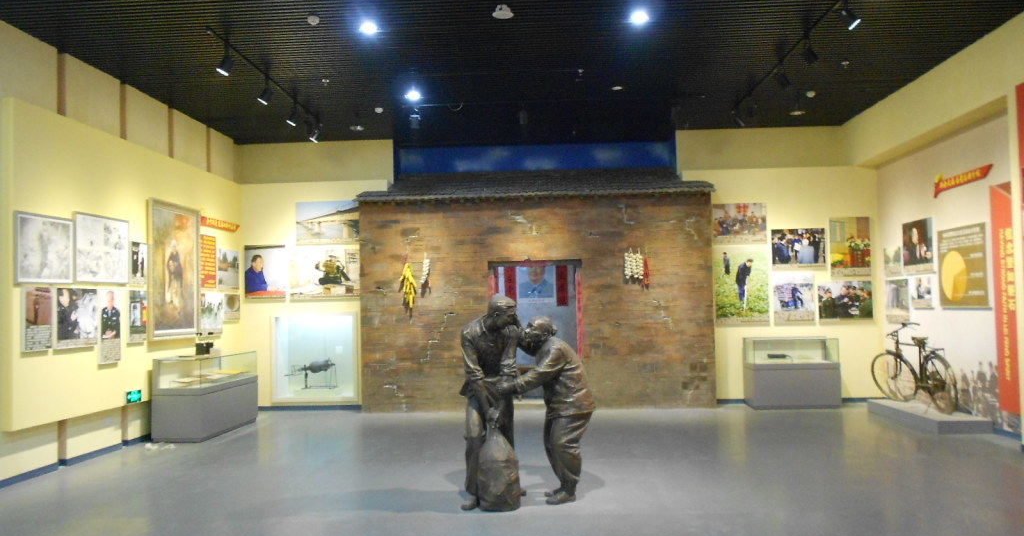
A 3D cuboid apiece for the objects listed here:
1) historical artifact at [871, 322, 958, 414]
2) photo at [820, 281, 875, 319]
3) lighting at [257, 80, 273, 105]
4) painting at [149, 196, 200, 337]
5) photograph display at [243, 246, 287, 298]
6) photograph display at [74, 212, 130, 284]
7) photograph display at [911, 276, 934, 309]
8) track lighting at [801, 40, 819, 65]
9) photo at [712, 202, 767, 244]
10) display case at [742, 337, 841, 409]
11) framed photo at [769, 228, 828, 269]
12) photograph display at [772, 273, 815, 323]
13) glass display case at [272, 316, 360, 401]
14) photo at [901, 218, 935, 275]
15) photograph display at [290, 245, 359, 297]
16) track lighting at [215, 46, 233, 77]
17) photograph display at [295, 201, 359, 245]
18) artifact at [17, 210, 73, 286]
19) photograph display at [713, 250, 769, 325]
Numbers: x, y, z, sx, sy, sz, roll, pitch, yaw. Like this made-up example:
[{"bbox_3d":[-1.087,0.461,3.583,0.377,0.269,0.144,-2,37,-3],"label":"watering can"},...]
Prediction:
[{"bbox_3d":[5.162,1.260,9.897,0.580,1.060,1.850,-1,-3,1],"label":"historical artifact"},{"bbox_3d":[5.015,0.511,11.572,0.805,0.608,0.040,-1,-3,3],"label":"photo"},{"bbox_3d":[-2.783,-1.973,8.647,0.158,0.254,0.120,-1,-3,3],"label":"lighting"},{"bbox_3d":[-4.346,0.044,9.910,0.060,1.712,1.276,-1,-3,3],"label":"painting"},{"bbox_3d":[-3.918,0.067,12.227,0.660,0.852,0.040,-2,-3,3],"label":"photograph display"},{"bbox_3d":[-4.526,-0.191,8.546,0.050,0.765,1.030,-2,-3,3],"label":"photograph display"},{"bbox_3d":[5.504,0.338,10.327,0.040,0.414,0.547,-2,-3,3],"label":"photograph display"},{"bbox_3d":[2.975,-2.155,7.692,0.152,0.226,0.120,0,-3,-23],"label":"track lighting"},{"bbox_3d":[3.395,-0.659,11.441,0.786,0.632,0.035,-1,-3,3],"label":"photo"},{"bbox_3d":[3.985,1.502,11.032,1.172,0.971,0.620,-1,-3,3],"label":"display case"},{"bbox_3d":[4.343,-0.288,11.648,0.796,0.608,0.040,-1,-3,3],"label":"framed photo"},{"bbox_3d":[4.174,0.436,11.349,0.610,0.728,0.035,-1,-3,3],"label":"photograph display"},{"bbox_3d":[-3.098,1.423,12.333,1.377,1.409,0.500,-2,-3,3],"label":"glass display case"},{"bbox_3d":[5.452,-0.277,10.288,0.040,0.704,0.831,-1,-3,3],"label":"photo"},{"bbox_3d":[-2.954,0.070,12.169,1.111,0.853,0.040,-2,-3,3],"label":"photograph display"},{"bbox_3d":[-2.856,-2.054,7.613,0.156,0.299,0.120,-1,-3,3],"label":"track lighting"},{"bbox_3d":[-2.865,-0.697,12.070,1.030,0.684,0.040,-1,-3,3],"label":"photograph display"},{"bbox_3d":[-4.452,-0.175,7.336,0.035,0.648,0.797,-1,-3,3],"label":"artifact"},{"bbox_3d":[3.480,0.284,11.669,0.806,1.151,0.040,-1,-3,3],"label":"photograph display"}]

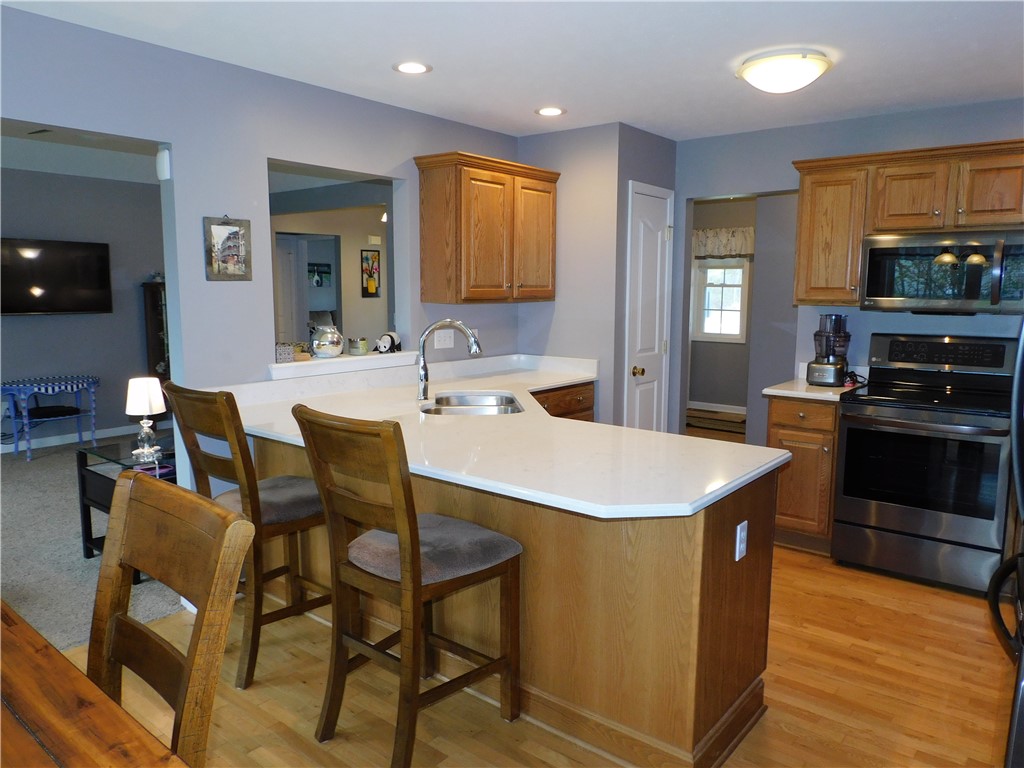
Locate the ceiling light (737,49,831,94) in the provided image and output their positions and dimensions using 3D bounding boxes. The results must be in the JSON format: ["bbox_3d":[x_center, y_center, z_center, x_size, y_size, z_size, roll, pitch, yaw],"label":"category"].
[{"bbox_3d":[1.201,-1.364,3.130,0.429,0.140,0.429,6,10,39],"label":"ceiling light"}]

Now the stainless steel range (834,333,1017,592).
[{"bbox_3d":[2.219,0.381,3.807,0.748,1.221,0.698,6,10,39],"label":"stainless steel range"}]

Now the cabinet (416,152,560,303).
[{"bbox_3d":[-0.143,-0.927,4.420,0.374,0.823,0.972,6,10,39],"label":"cabinet"}]

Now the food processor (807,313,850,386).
[{"bbox_3d":[1.918,-0.202,4.296,0.204,0.423,0.219,6,10,39],"label":"food processor"}]

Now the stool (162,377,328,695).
[{"bbox_3d":[-1.058,0.545,2.913,0.479,1.147,0.608,6,10,39],"label":"stool"}]

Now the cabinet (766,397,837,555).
[{"bbox_3d":[1.787,0.503,4.208,0.379,0.873,0.628,6,10,39],"label":"cabinet"}]

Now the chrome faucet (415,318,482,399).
[{"bbox_3d":[-0.345,-0.133,3.823,0.329,0.420,0.075,-1,8,-6],"label":"chrome faucet"}]

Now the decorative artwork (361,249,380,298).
[{"bbox_3d":[-1.750,-1.360,8.830,0.030,0.593,0.278,6,10,39],"label":"decorative artwork"}]

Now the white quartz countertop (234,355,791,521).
[{"bbox_3d":[0.211,0.090,3.439,2.338,0.151,2.293,6,10,39],"label":"white quartz countertop"}]

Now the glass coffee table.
[{"bbox_3d":[-1.926,0.656,4.012,0.608,0.633,0.698,6,10,39],"label":"glass coffee table"}]

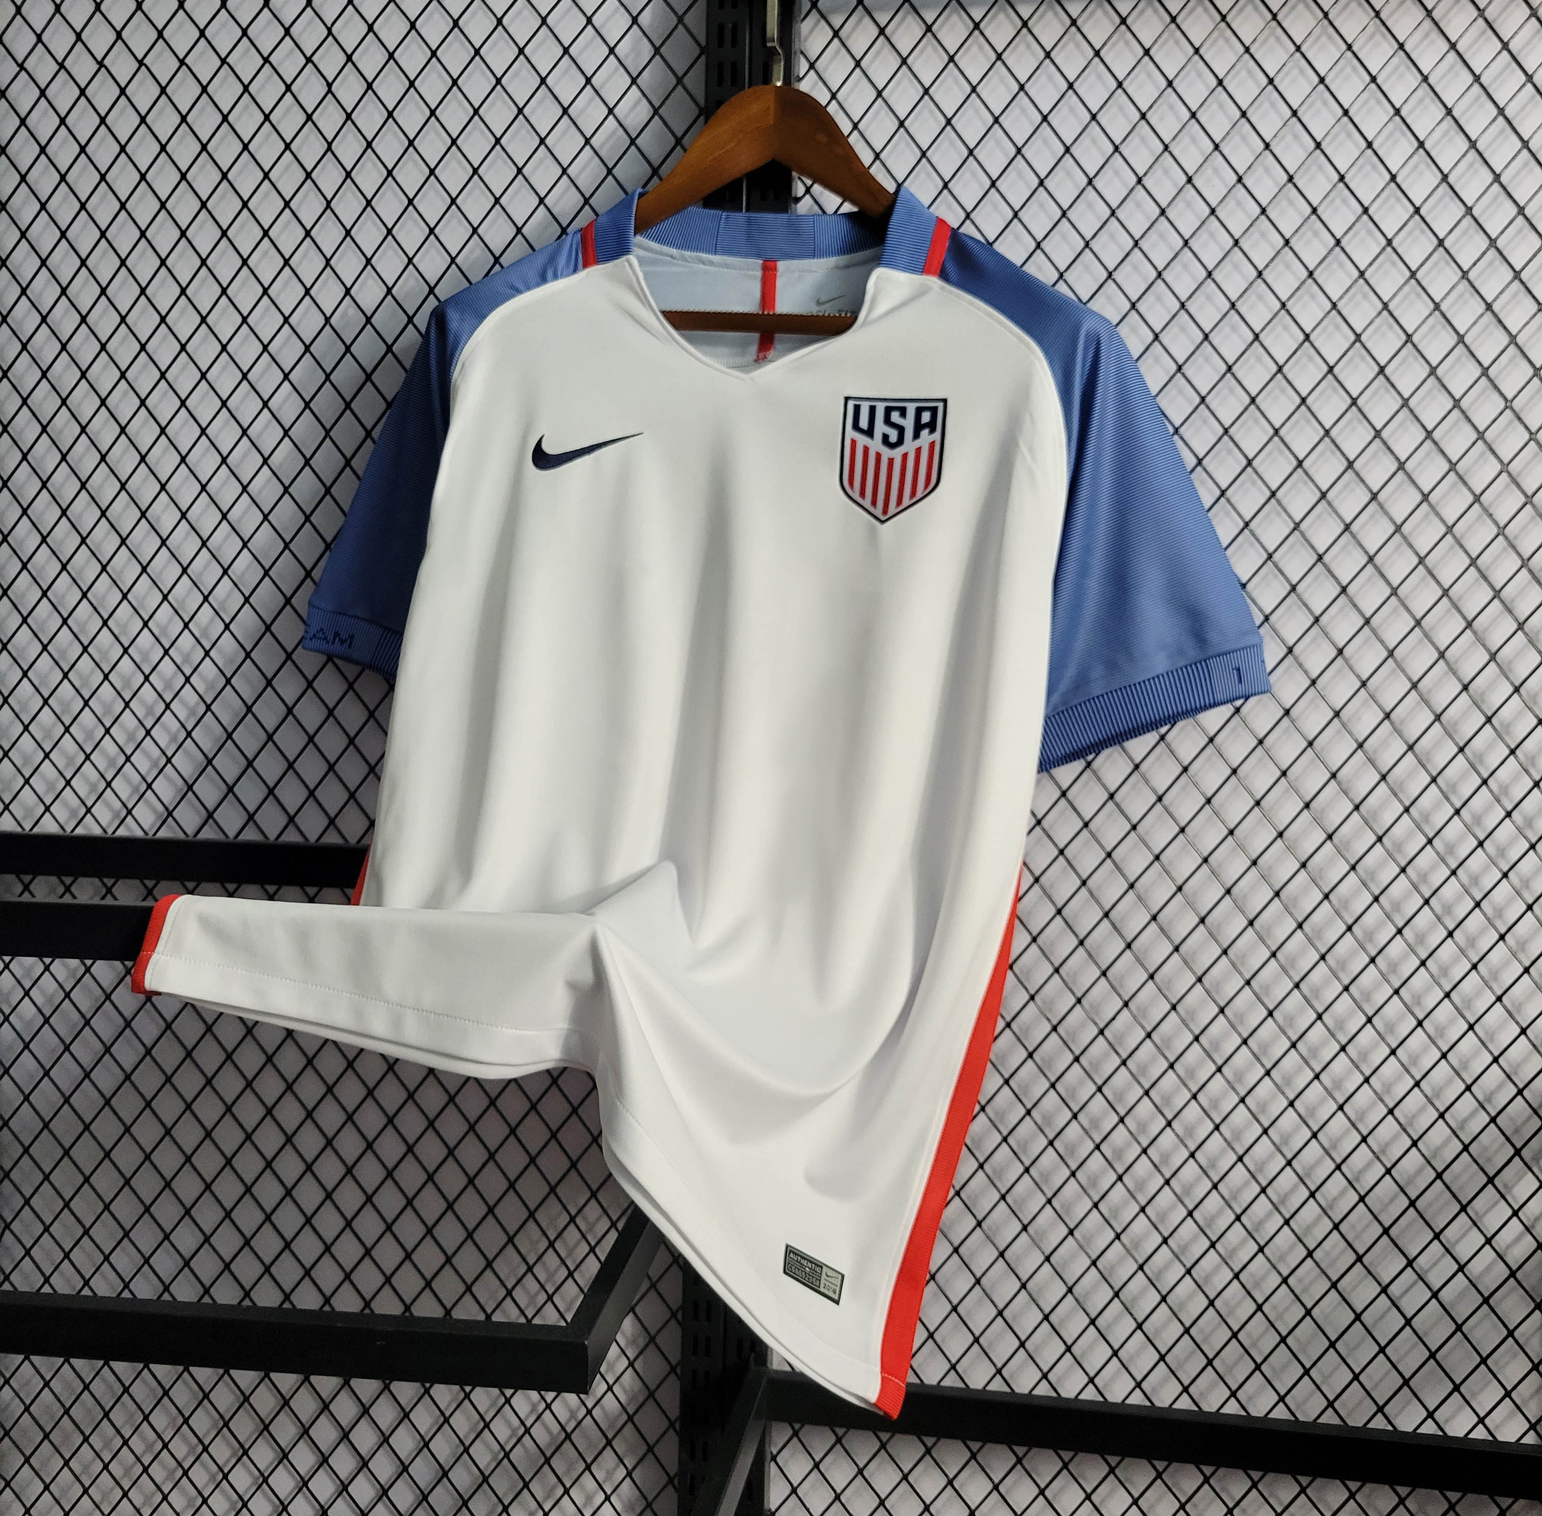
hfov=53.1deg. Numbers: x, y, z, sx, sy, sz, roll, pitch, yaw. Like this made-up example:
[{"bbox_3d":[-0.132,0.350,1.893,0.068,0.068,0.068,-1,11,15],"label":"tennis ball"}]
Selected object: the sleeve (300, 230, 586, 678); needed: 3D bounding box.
[{"bbox_3d":[-0.205,-0.186,0.970,0.175,0.300,0.120,2,4,4],"label":"sleeve"}]

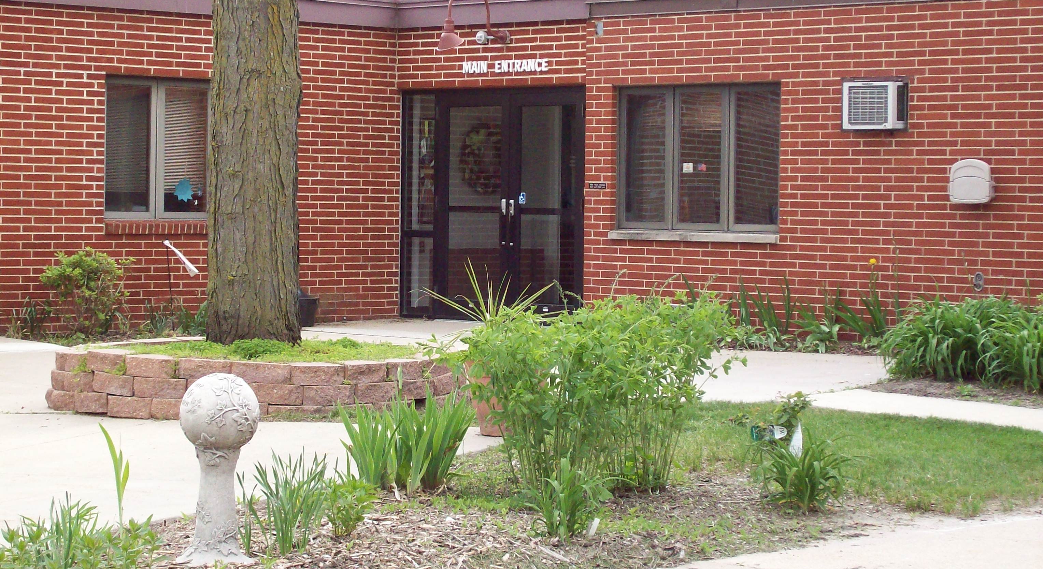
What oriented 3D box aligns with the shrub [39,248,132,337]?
[{"bbox_3d":[-3.473,0.047,20.900,0.740,0.684,0.650,0,2,-9],"label":"shrub"}]

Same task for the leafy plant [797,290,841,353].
[{"bbox_3d":[2.303,0.287,20.300,0.340,0.470,0.330,1,2,0],"label":"leafy plant"}]

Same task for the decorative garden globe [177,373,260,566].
[{"bbox_3d":[-0.961,0.577,8.330,0.255,0.592,0.255,0,2,-7],"label":"decorative garden globe"}]

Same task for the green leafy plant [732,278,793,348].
[{"bbox_3d":[1.900,0.213,20.615,0.430,0.540,0.340,3,3,44],"label":"green leafy plant"}]

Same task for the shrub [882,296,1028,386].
[{"bbox_3d":[2.763,0.355,16.800,0.930,0.540,0.820,1,2,0],"label":"shrub"}]

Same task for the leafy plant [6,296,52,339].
[{"bbox_3d":[-3.871,0.259,20.600,0.360,0.340,0.320,1,2,0],"label":"leafy plant"}]

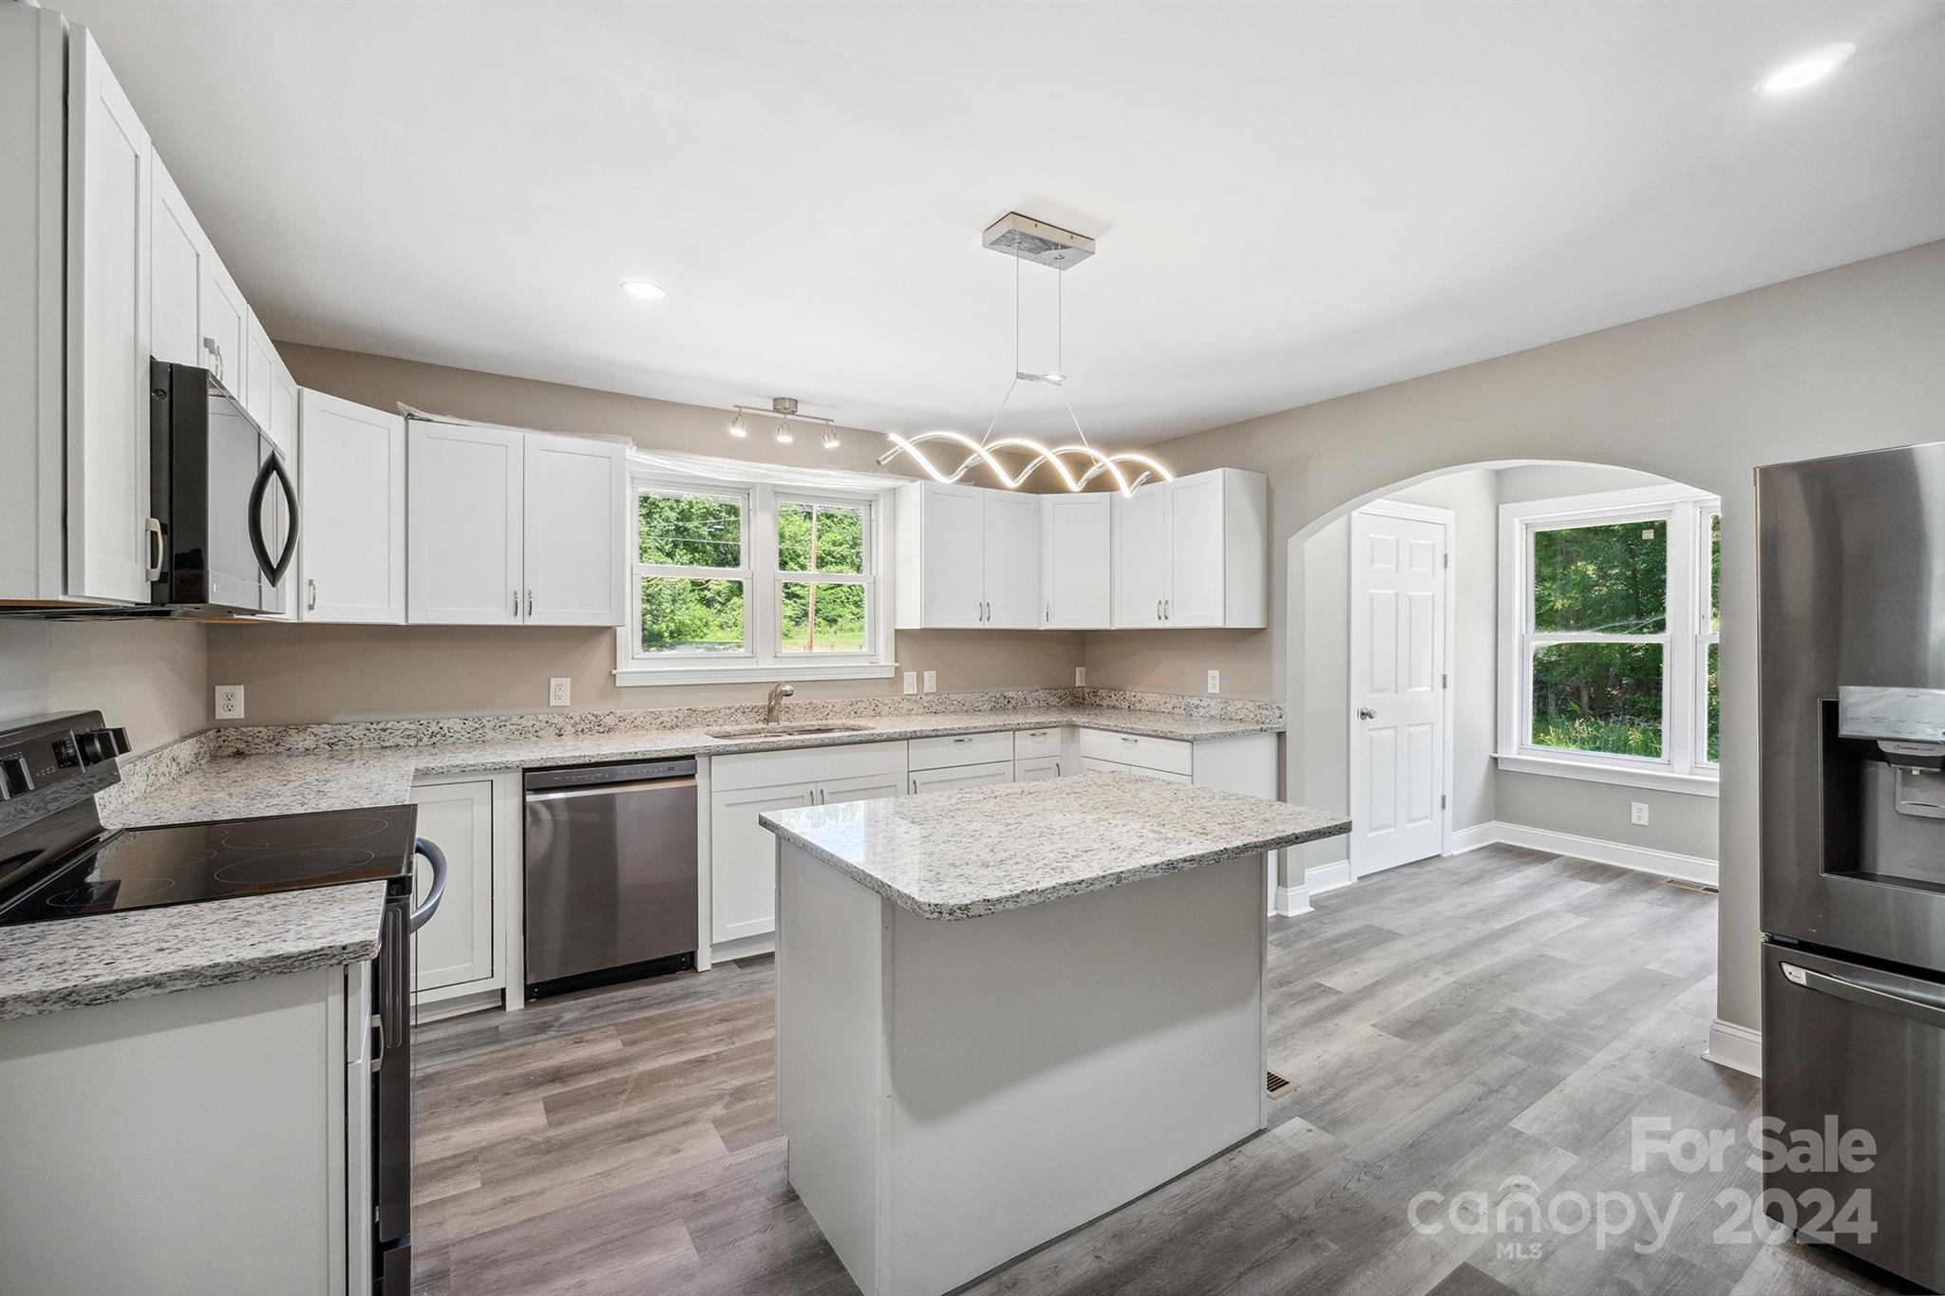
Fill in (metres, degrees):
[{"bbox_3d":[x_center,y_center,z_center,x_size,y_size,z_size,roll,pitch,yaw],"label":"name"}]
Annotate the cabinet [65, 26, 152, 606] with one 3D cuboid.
[{"bbox_3d":[-1.378,-0.442,1.095,0.325,0.755,0.297,0,1,-33],"label":"cabinet"}]

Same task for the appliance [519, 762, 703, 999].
[{"bbox_3d":[-1.512,0.861,3.333,0.603,0.854,0.598,0,1,-32],"label":"appliance"}]

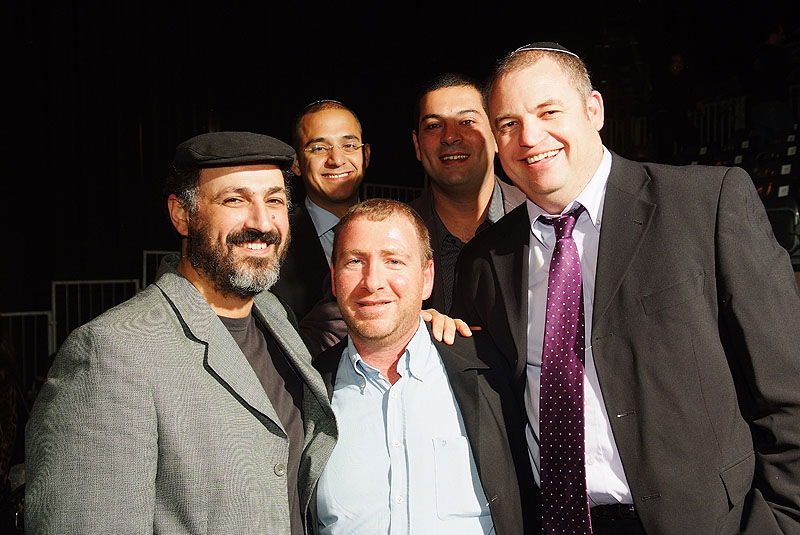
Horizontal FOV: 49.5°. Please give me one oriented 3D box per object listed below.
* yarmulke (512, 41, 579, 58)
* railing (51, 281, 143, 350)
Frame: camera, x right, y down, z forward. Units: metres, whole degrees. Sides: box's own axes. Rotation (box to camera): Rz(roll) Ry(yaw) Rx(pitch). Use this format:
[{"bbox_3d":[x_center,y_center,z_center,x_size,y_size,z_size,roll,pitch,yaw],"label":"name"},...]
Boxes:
[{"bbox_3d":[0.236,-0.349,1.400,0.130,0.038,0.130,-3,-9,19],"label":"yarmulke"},{"bbox_3d":[-2.817,0.645,8.063,0.820,1.030,0.050,-1,2,-38],"label":"railing"}]

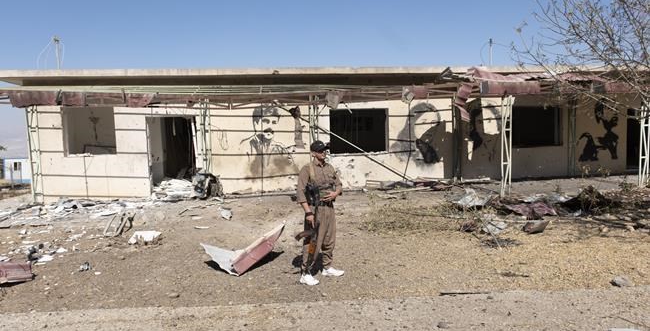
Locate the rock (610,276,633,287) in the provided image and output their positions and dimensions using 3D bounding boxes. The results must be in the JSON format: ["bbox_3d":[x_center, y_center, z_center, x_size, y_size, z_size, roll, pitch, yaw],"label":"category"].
[{"bbox_3d":[3.563,1.387,5.224,0.230,0.100,0.170,2,5,24],"label":"rock"}]

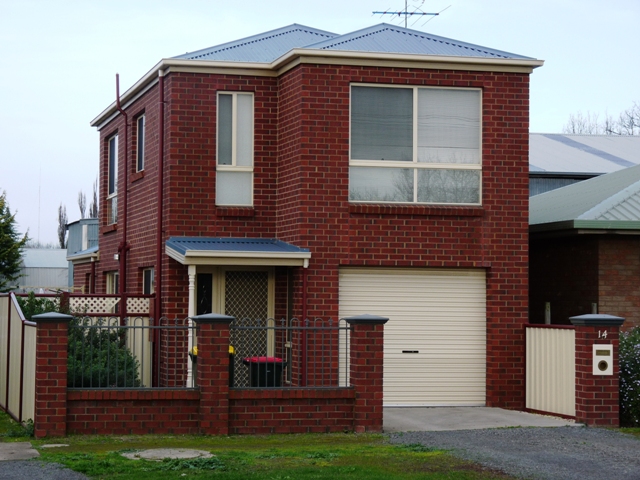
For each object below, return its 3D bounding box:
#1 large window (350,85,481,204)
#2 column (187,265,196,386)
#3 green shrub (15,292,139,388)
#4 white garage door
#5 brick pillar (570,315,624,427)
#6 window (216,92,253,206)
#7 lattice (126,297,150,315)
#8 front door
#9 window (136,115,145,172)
[{"bbox_3d":[1.461,-1.432,25.524,2.090,1.790,0.100,1,-2,-14],"label":"large window"},{"bbox_3d":[-1.885,1.408,24.540,0.100,2.090,0.100,1,-2,-14],"label":"column"},{"bbox_3d":[-3.479,1.608,24.137,1.750,1.630,1.500,1,-2,-14],"label":"green shrub"},{"bbox_3d":[1.385,1.474,25.558,2.400,2.110,0.100,1,-2,-14],"label":"white garage door"},{"bbox_3d":[3.642,1.707,22.066,0.570,1.459,0.470,1,-2,-14],"label":"brick pillar"},{"bbox_3d":[-1.332,-1.422,26.416,0.600,1.790,0.100,1,-2,-14],"label":"window"},{"bbox_3d":[-2.932,1.073,27.331,0.390,0.280,0.040,1,-2,-14],"label":"lattice"},{"bbox_3d":[-1.337,1.462,26.355,1.270,2.080,0.100,1,-2,-14],"label":"front door"},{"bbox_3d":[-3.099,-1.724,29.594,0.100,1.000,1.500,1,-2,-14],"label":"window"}]

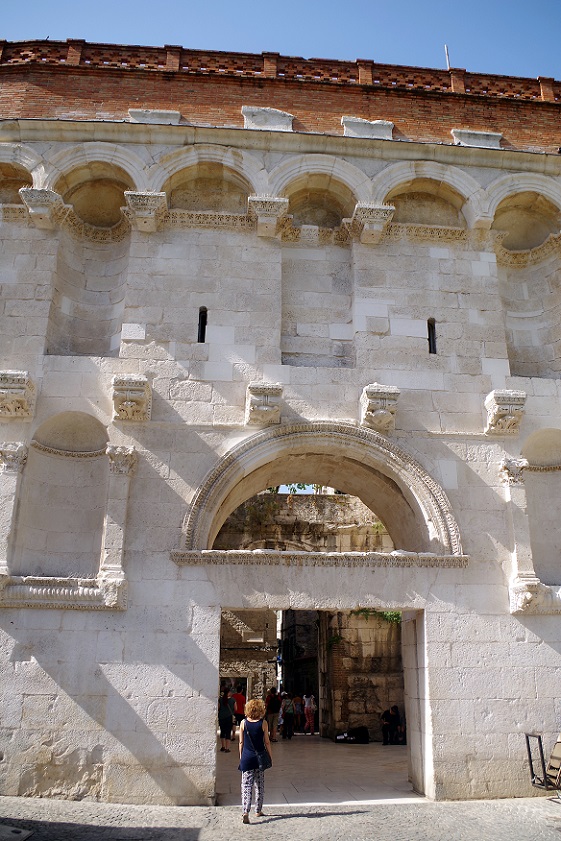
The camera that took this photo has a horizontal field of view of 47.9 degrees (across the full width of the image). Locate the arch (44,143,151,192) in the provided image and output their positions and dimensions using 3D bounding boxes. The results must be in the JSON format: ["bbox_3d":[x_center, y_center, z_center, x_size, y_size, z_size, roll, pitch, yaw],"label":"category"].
[{"bbox_3d":[-4.219,-5.793,14.387,2.300,1.280,0.500,2,-20,-4],"label":"arch"}]

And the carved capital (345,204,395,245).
[{"bbox_3d":[2.050,-4.403,14.239,0.918,0.499,0.680,2,-19,-5],"label":"carved capital"}]

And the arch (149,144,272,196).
[{"bbox_3d":[-1.555,-5.575,14.402,2.547,1.332,0.470,2,-19,-5],"label":"arch"}]

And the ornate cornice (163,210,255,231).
[{"bbox_3d":[-1.620,-4.553,14.397,2.050,0.430,0.260,2,-20,-4],"label":"ornate cornice"}]

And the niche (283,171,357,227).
[{"bbox_3d":[0.851,-5.066,14.542,1.720,1.058,0.620,2,-19,-5],"label":"niche"}]

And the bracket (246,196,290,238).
[{"bbox_3d":[-0.291,-4.532,14.052,0.871,0.538,0.680,2,-19,-5],"label":"bracket"}]

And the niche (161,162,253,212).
[{"bbox_3d":[-1.700,-5.531,14.953,2.070,1.027,0.550,2,-21,-3],"label":"niche"}]

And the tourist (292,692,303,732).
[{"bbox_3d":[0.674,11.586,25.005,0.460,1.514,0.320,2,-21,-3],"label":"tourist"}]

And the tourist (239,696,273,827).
[{"bbox_3d":[-0.427,5.341,9.992,0.480,1.700,0.380,2,-19,-5],"label":"tourist"}]

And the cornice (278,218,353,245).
[{"bbox_3d":[0.802,-4.458,14.877,1.700,0.500,0.400,2,-20,-4],"label":"cornice"}]

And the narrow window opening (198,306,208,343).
[{"bbox_3d":[-1.669,-2.081,13.671,0.200,0.860,0.300,2,-20,-4],"label":"narrow window opening"}]

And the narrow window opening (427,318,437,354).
[{"bbox_3d":[3.372,-1.829,14.243,0.216,0.913,0.300,2,-21,-3],"label":"narrow window opening"}]

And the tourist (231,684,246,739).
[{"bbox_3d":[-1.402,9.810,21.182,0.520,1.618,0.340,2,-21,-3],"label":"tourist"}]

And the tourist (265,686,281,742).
[{"bbox_3d":[-0.242,9.818,21.075,0.550,1.654,0.380,2,-21,-3],"label":"tourist"}]

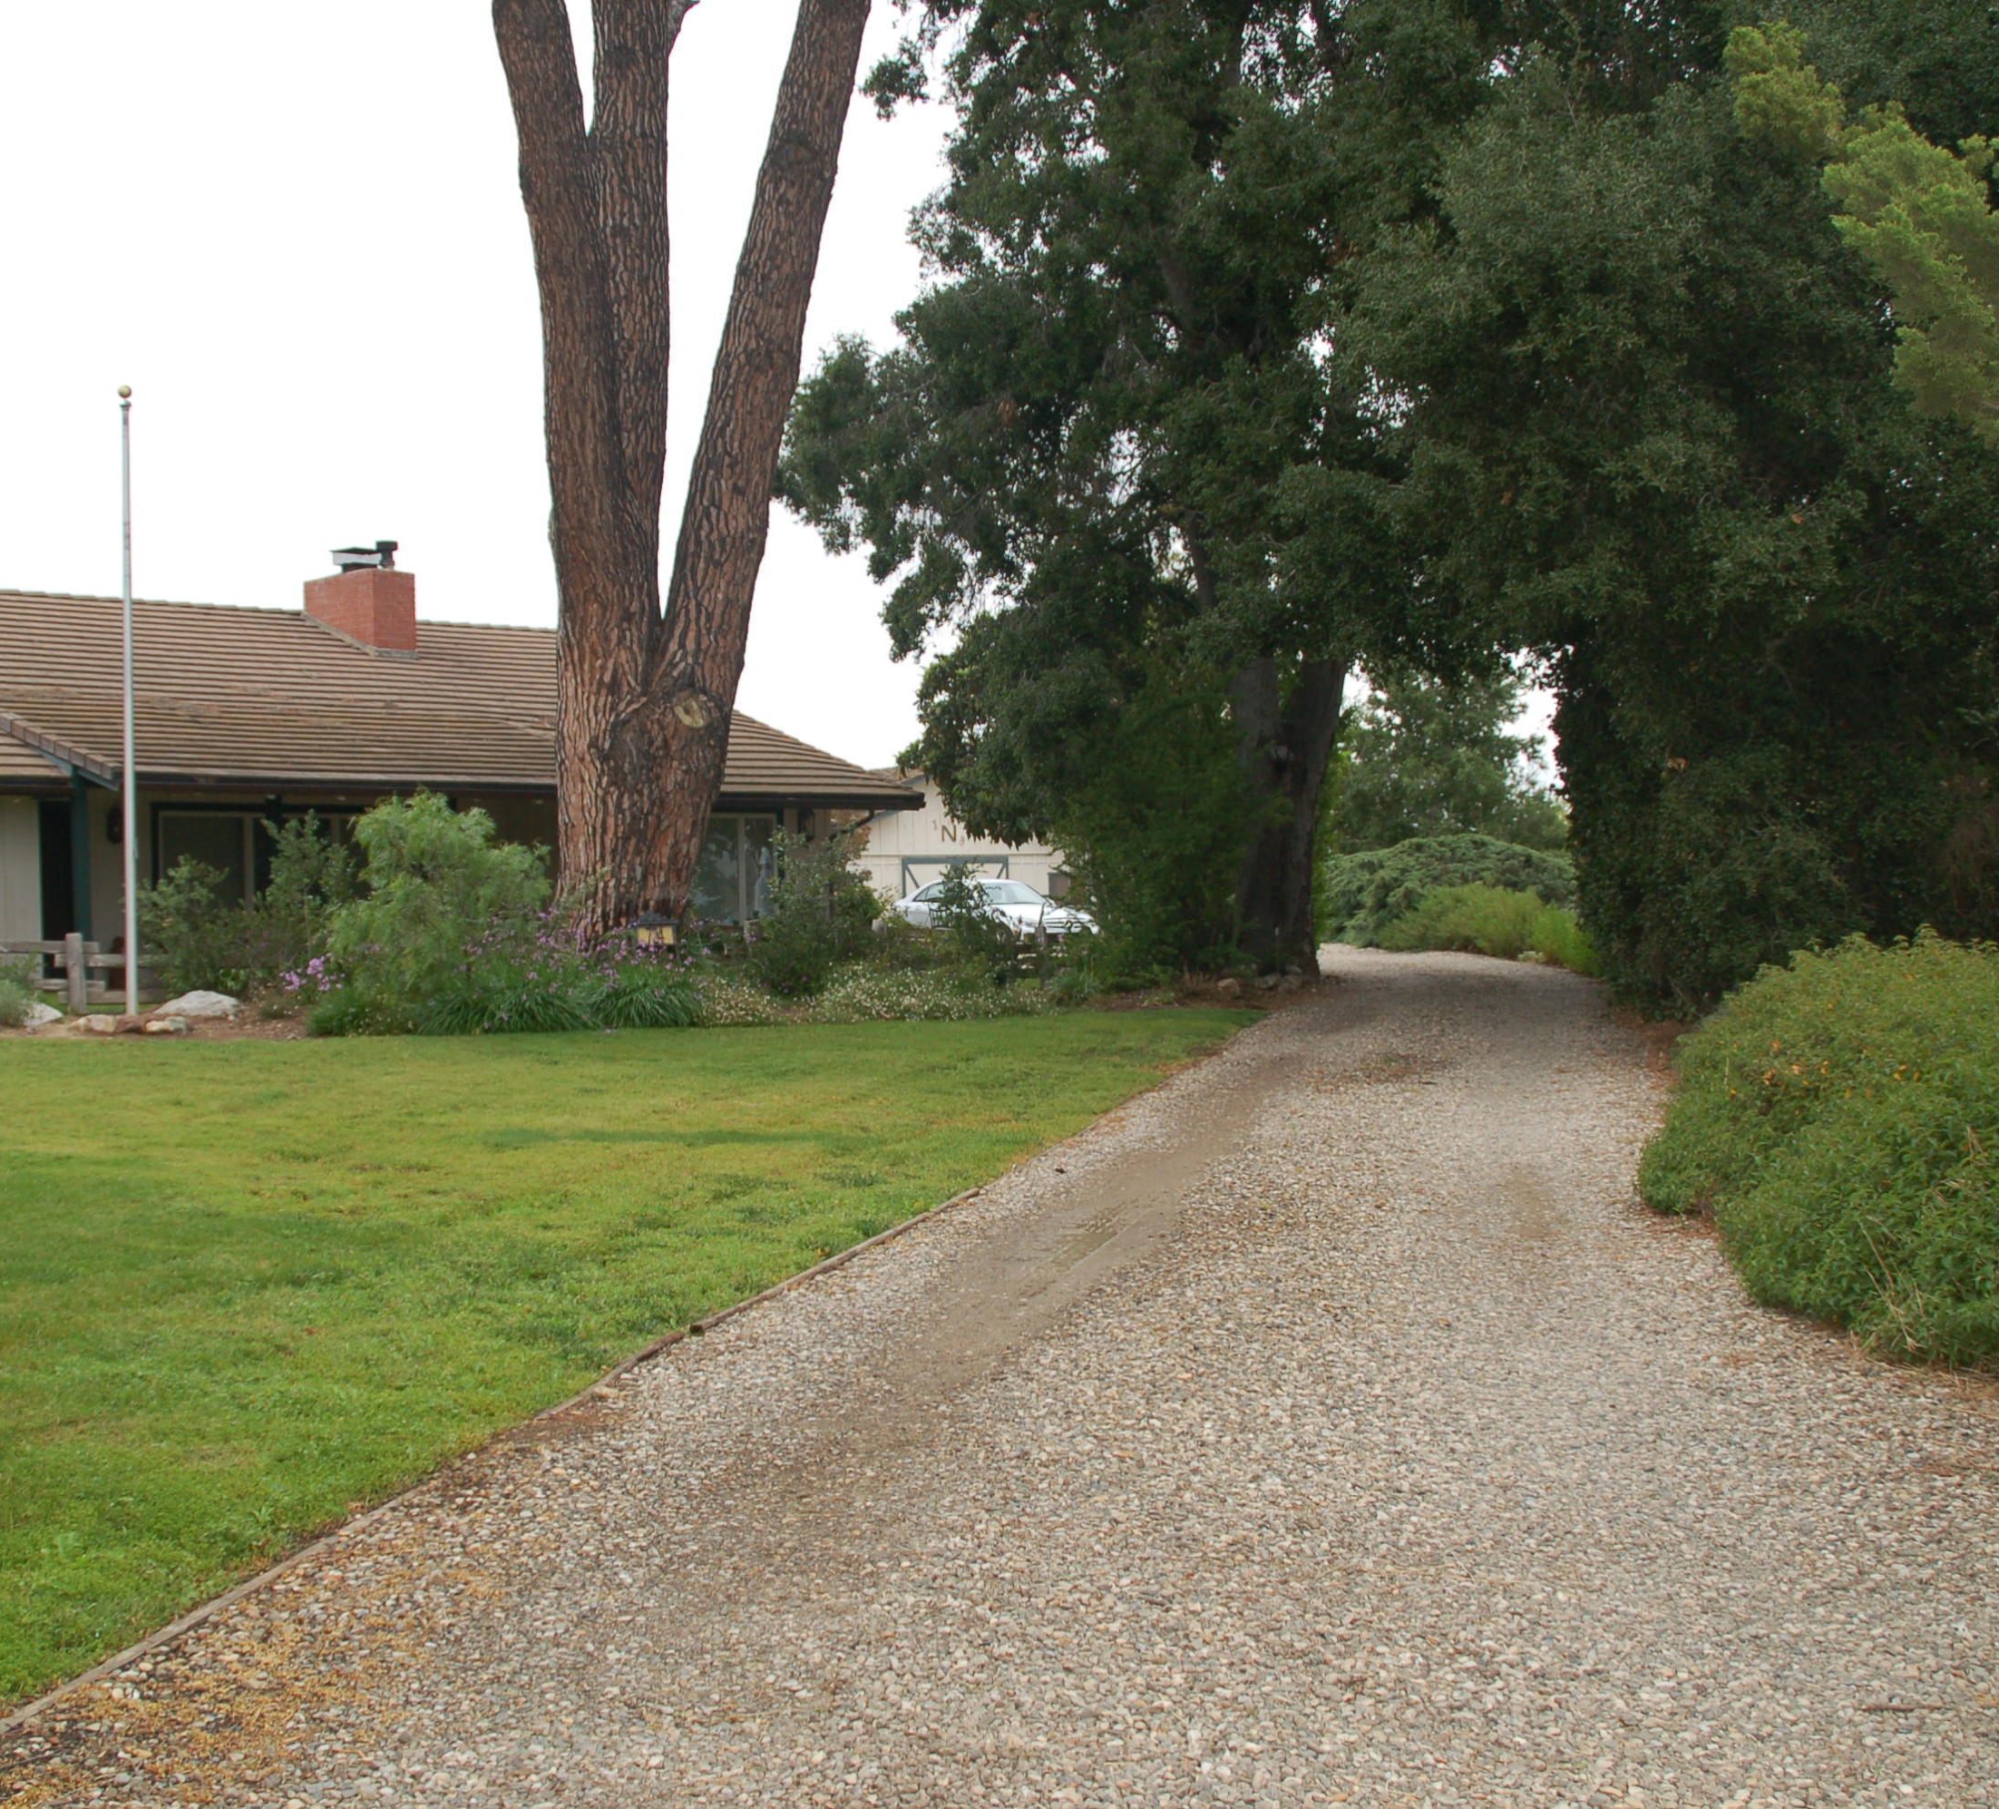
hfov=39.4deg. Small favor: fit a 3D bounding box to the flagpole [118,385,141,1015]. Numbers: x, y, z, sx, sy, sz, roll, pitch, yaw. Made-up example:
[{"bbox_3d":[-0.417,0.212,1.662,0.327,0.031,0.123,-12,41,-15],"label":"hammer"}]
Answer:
[{"bbox_3d":[-8.274,-1.969,26.600,0.120,6.020,0.120,0,1,0],"label":"flagpole"}]

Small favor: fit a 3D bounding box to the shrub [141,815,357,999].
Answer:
[{"bbox_3d":[-7.665,0.023,28.500,2.200,1.950,1.800,-1,1,-17],"label":"shrub"}]

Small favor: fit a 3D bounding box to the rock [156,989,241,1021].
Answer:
[{"bbox_3d":[-7.563,0.908,26.400,0.800,0.270,0.550,0,1,-6],"label":"rock"}]

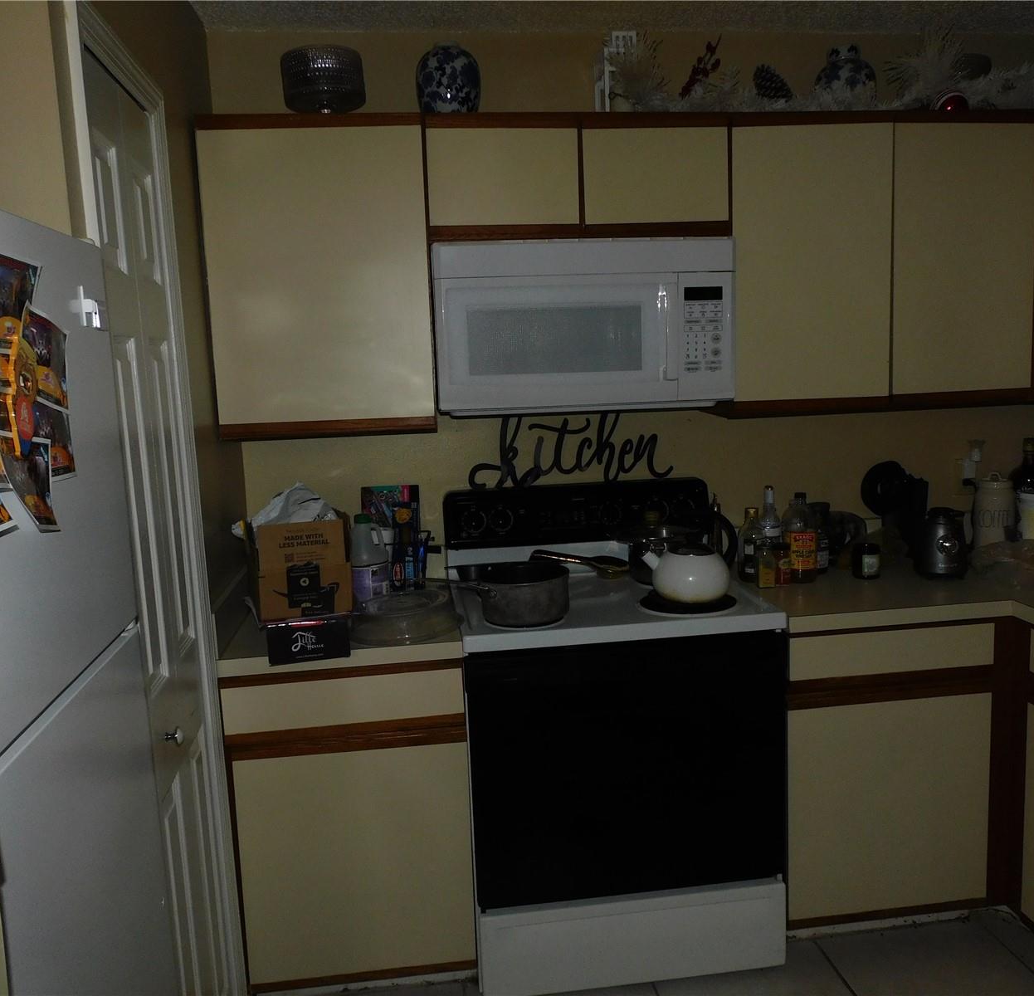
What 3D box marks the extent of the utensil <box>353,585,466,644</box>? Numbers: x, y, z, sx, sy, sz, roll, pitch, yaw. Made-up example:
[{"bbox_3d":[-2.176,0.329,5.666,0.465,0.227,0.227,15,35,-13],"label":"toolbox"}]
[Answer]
[{"bbox_3d":[-0.273,0.277,2.194,0.278,0.075,0.274,-3,7,-7],"label":"utensil"}]

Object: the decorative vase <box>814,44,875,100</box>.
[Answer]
[{"bbox_3d":[0.886,-1.111,2.483,0.159,0.195,0.159,-3,8,-7],"label":"decorative vase"}]

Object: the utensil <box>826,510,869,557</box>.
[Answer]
[{"bbox_3d":[0.957,0.119,2.667,0.125,0.150,0.125,1,9,23],"label":"utensil"}]

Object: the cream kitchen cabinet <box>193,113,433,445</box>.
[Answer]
[{"bbox_3d":[-0.496,-0.552,2.399,0.533,0.769,0.345,-3,7,-7],"label":"cream kitchen cabinet"}]

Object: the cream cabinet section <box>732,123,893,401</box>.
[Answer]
[{"bbox_3d":[0.744,-0.620,2.518,0.426,0.688,0.300,-3,8,-7],"label":"cream cabinet section"}]

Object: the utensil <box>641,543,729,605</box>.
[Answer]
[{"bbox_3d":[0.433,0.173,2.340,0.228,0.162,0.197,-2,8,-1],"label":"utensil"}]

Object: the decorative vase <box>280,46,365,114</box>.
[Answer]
[{"bbox_3d":[-0.487,-1.013,2.318,0.200,0.157,0.200,-3,8,-7],"label":"decorative vase"}]

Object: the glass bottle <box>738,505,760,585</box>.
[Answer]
[{"bbox_3d":[0.637,0.127,2.510,0.066,0.200,0.066,0,8,14],"label":"glass bottle"}]

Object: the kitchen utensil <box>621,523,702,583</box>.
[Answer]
[{"bbox_3d":[0.408,0.153,2.571,0.212,0.148,0.205,-3,8,-7],"label":"kitchen utensil"}]

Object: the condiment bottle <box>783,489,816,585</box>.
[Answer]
[{"bbox_3d":[0.780,0.107,2.542,0.090,0.243,0.090,-3,7,-7],"label":"condiment bottle"}]

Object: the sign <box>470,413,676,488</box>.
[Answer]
[{"bbox_3d":[0.157,-0.142,2.641,0.598,0.220,0.015,-3,8,-7],"label":"sign"}]

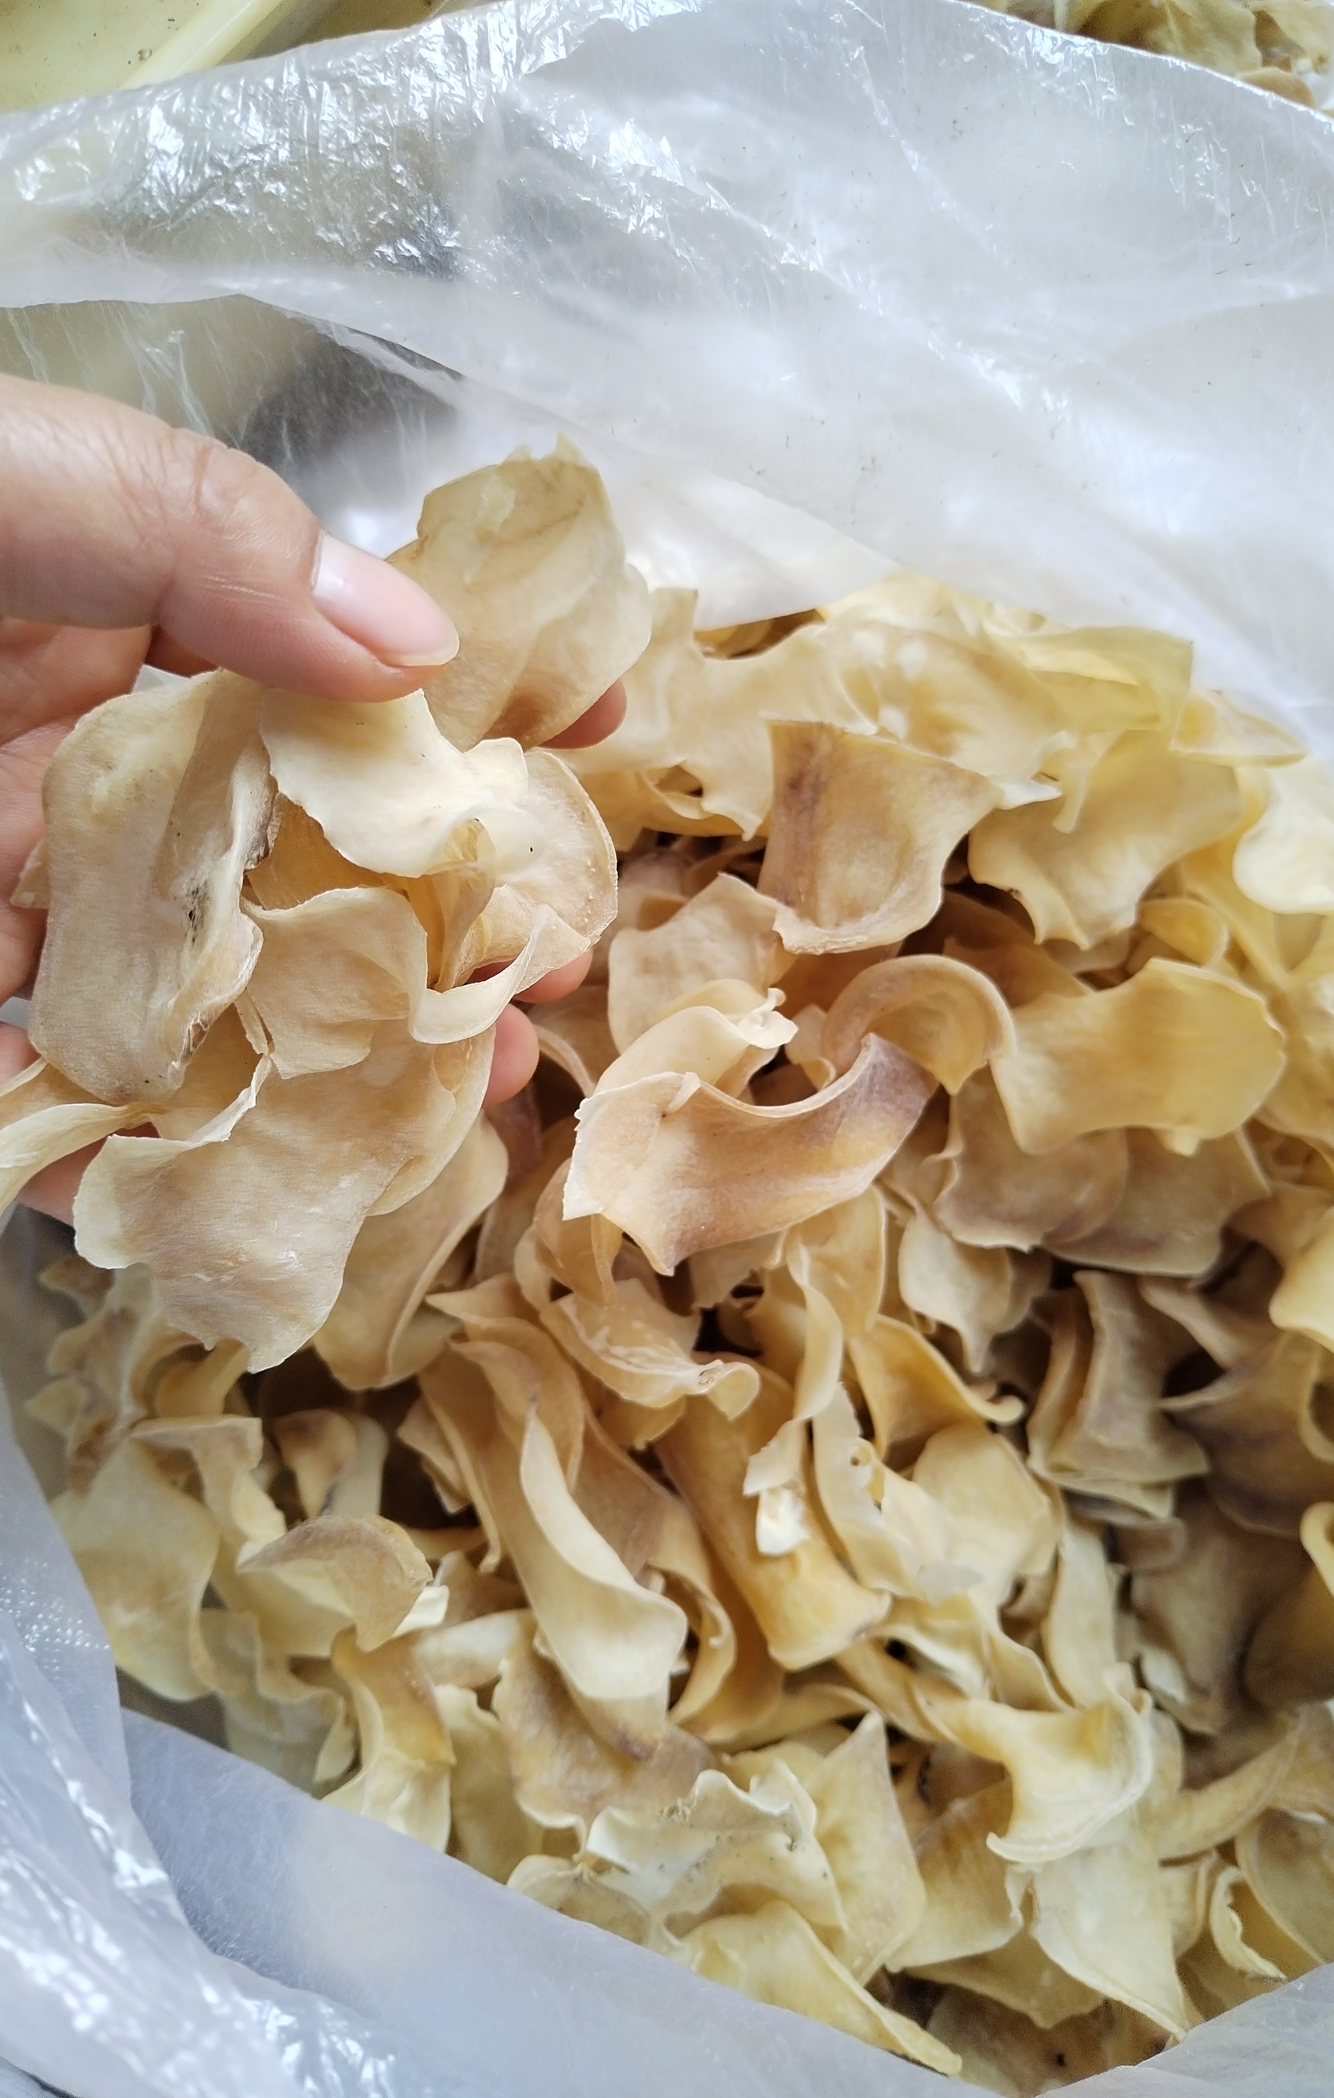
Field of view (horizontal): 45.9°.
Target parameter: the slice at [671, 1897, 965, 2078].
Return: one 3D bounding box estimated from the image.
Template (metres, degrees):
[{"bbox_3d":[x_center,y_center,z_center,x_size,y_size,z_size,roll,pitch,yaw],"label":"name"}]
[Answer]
[{"bbox_3d":[0.025,0.166,0.275,0.047,0.015,0.029,28,76,18],"label":"slice"}]

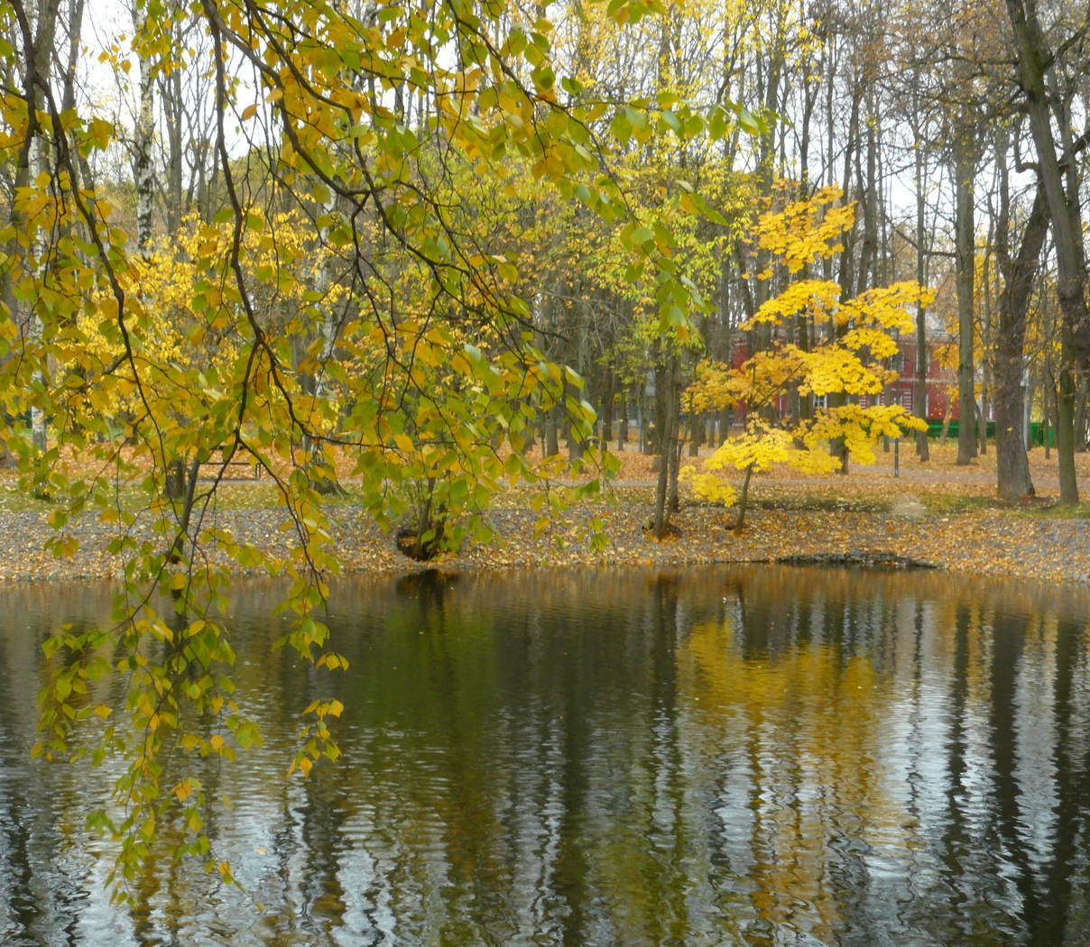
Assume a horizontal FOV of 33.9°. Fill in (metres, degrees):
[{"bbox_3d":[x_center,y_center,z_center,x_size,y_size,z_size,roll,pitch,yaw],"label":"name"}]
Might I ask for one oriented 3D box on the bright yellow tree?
[{"bbox_3d":[4.360,-1.920,30.000,4.100,5.700,3.800,0,1,0],"label":"bright yellow tree"}]

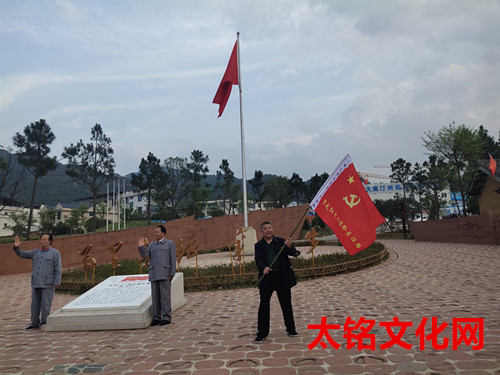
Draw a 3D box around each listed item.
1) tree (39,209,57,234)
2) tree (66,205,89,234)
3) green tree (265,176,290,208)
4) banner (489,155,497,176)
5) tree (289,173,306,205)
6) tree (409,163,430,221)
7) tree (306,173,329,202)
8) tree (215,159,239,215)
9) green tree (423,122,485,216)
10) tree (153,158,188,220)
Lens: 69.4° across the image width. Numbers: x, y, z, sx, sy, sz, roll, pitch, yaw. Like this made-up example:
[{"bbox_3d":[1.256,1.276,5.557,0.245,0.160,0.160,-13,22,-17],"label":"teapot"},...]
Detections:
[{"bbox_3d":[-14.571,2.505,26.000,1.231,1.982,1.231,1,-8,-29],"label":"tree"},{"bbox_3d":[-14.305,2.689,29.944,1.750,2.560,1.750,-2,-6,0],"label":"tree"},{"bbox_3d":[3.640,1.120,48.000,3.283,5.056,3.283,-3,-7,4],"label":"green tree"},{"bbox_3d":[15.586,-1.414,23.208,0.500,1.400,0.300,-6,-7,30],"label":"banner"},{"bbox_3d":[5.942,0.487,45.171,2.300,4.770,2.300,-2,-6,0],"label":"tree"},{"bbox_3d":[16.929,0.572,36.066,2.100,6.200,2.100,-2,-6,0],"label":"tree"},{"bbox_3d":[8.632,0.372,46.177,2.800,4.620,2.700,-2,-6,0],"label":"tree"},{"bbox_3d":[-2.875,0.139,44.000,2.778,7.398,2.778,-2,-7,-4],"label":"tree"},{"bbox_3d":[18.464,-1.031,33.000,5.383,9.346,5.383,-6,-8,29],"label":"green tree"},{"bbox_3d":[-8.808,0.207,40.000,3.788,7.398,3.788,-1,-7,-12],"label":"tree"}]

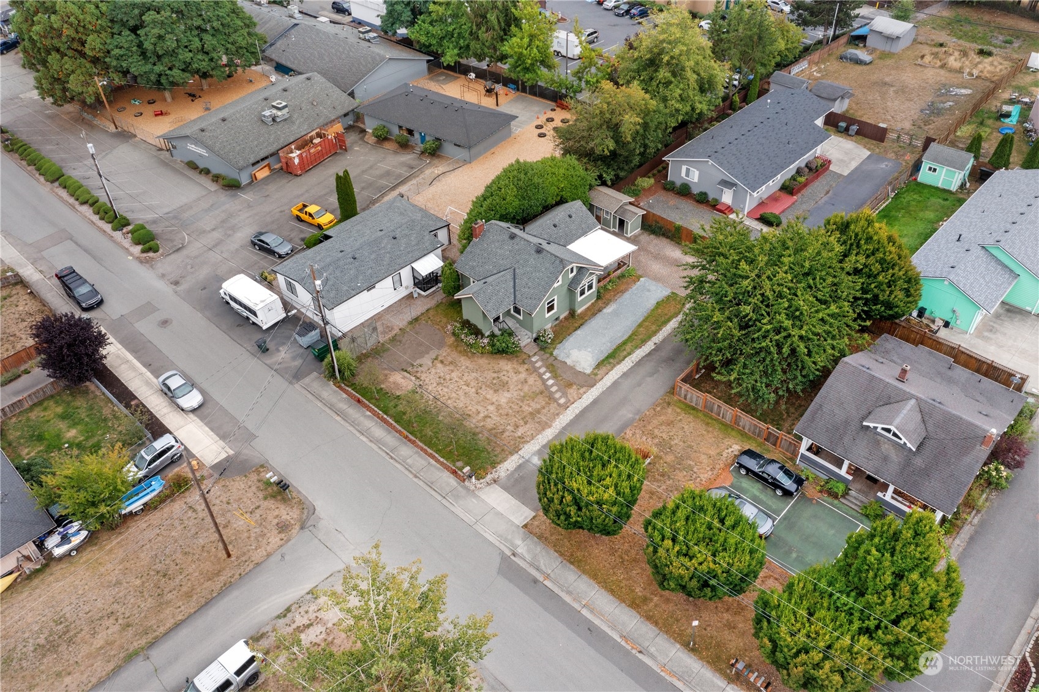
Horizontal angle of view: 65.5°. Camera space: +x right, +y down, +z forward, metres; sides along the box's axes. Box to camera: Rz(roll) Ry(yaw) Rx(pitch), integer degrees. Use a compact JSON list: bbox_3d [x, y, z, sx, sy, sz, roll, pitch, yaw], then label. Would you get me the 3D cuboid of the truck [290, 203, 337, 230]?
[{"bbox_3d":[-21.517,-13.801,85.142,4.950,1.650,1.800,23,46,26],"label":"truck"}]

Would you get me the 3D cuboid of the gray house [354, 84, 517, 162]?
[{"bbox_3d":[-10.155,-27.952,98.238,18.100,4.000,9.500,24,47,26],"label":"gray house"}]

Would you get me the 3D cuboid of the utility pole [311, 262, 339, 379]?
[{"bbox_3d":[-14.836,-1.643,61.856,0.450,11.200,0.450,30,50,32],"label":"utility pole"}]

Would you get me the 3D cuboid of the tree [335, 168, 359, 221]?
[{"bbox_3d":[-17.311,-14.903,81.209,2.100,6.500,2.100,30,50,32],"label":"tree"}]

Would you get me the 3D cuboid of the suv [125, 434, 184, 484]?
[{"bbox_3d":[-26.544,8.168,57.815,1.800,1.660,4.520,29,49,32],"label":"suv"}]

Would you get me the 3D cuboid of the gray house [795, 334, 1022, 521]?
[{"bbox_3d":[26.840,4.490,54.735,10.300,6.400,14.000,30,50,32],"label":"gray house"}]

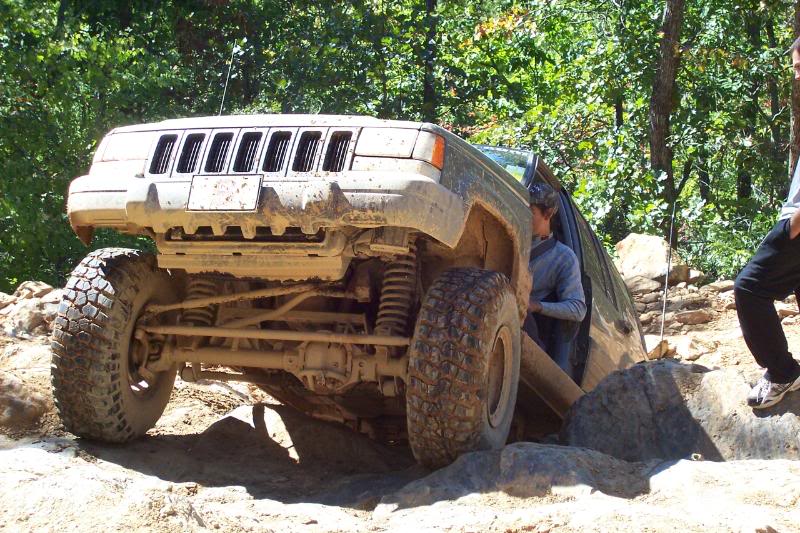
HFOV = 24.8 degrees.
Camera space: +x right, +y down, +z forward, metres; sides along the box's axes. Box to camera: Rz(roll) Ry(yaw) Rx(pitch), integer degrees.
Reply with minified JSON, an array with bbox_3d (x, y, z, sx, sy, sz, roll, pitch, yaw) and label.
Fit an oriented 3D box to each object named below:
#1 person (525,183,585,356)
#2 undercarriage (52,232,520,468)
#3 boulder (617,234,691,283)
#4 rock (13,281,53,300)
[{"bbox_3d":[0.680,0.070,9.100,0.520,1.080,0.750,-3,-11,27],"label":"person"},{"bbox_3d":[-0.474,0.366,7.750,1.840,0.920,1.000,0,-16,20],"label":"undercarriage"},{"bbox_3d":[2.140,-0.077,15.500,0.630,0.430,0.500,0,2,0],"label":"boulder"},{"bbox_3d":[-2.723,0.178,13.500,0.310,0.170,0.250,0,2,0],"label":"rock"}]

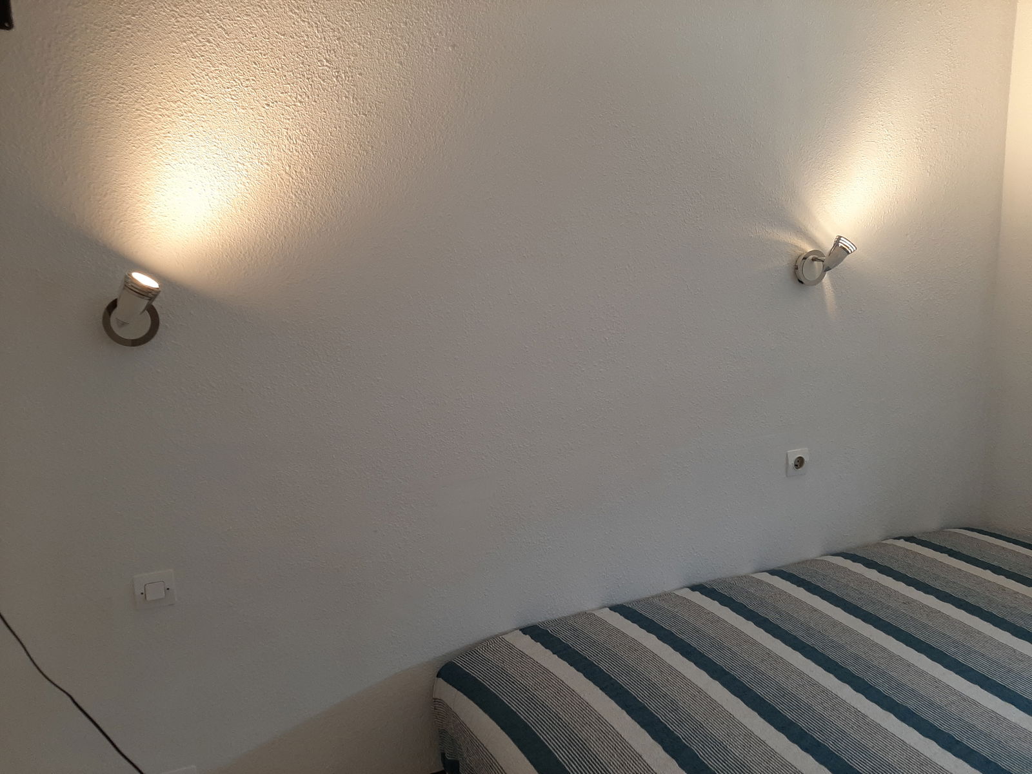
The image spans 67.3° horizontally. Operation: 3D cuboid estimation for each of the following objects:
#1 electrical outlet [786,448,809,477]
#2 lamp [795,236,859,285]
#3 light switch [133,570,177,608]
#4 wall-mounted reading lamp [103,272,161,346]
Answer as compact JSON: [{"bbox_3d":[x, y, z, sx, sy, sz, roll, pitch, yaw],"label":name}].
[{"bbox_3d":[0.871,0.236,2.386,0.081,0.081,0.012,-6,11,-22],"label":"electrical outlet"},{"bbox_3d":[0.890,-0.361,2.227,0.130,0.145,0.136,-6,11,-22],"label":"lamp"},{"bbox_3d":[-0.801,0.454,1.720,0.081,0.081,0.012,-6,11,-22],"label":"light switch"},{"bbox_3d":[-0.774,-0.154,1.562,0.117,0.152,0.136,-6,11,-22],"label":"wall-mounted reading lamp"}]

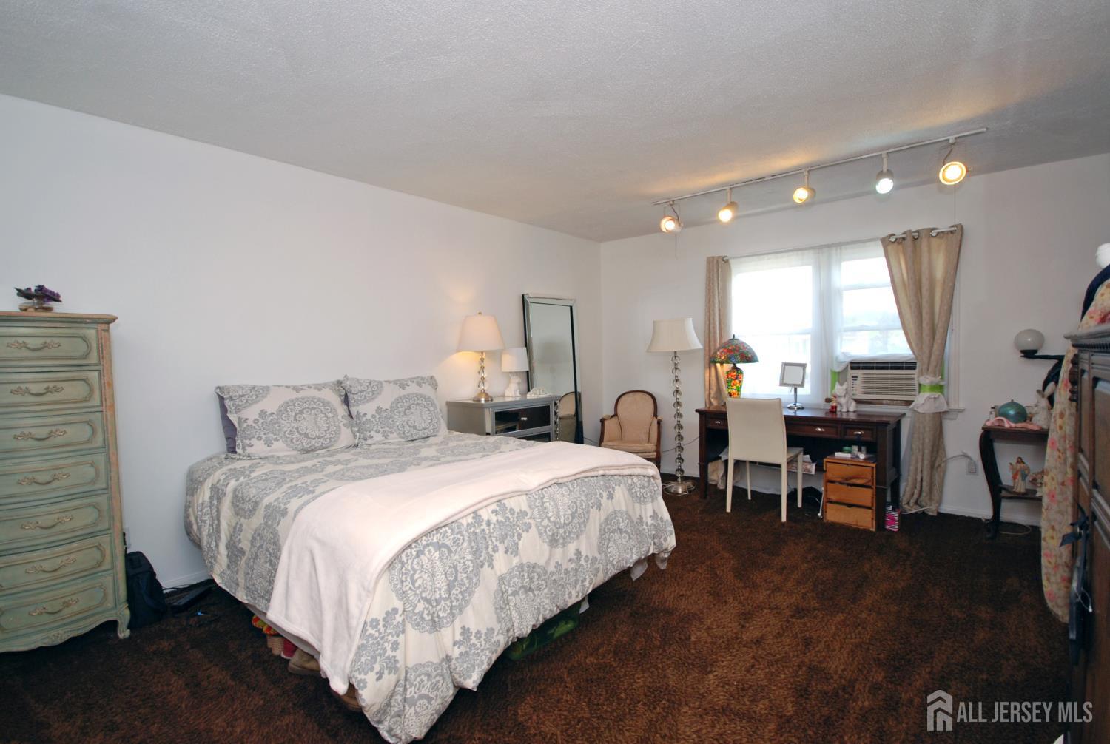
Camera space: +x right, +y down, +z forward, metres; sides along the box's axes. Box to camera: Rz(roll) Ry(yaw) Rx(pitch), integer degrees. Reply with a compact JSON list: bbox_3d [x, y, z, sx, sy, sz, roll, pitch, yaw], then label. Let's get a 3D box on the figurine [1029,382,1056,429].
[{"bbox_3d":[3.100,0.210,2.920,0.135,0.290,0.120,-2,3,6],"label":"figurine"}]

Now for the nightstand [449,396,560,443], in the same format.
[{"bbox_3d":[-0.432,0.667,4.231,0.505,0.870,0.920,1,4,42],"label":"nightstand"}]

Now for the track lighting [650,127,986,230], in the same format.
[{"bbox_3d":[1.550,-1.209,3.097,1.960,0.250,0.190,0,4,37],"label":"track lighting"}]

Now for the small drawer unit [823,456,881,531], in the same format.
[{"bbox_3d":[2.186,0.854,3.389,0.315,0.463,0.310,1,4,42],"label":"small drawer unit"}]

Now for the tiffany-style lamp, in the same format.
[{"bbox_3d":[1.566,-0.003,4.030,0.385,0.618,0.385,1,4,42],"label":"tiffany-style lamp"}]

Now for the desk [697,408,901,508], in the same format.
[{"bbox_3d":[1.885,0.681,3.687,1.347,0.750,0.540,1,4,41],"label":"desk"}]

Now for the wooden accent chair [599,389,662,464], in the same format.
[{"bbox_3d":[0.752,0.612,4.454,0.560,0.880,0.580,-1,3,17],"label":"wooden accent chair"}]

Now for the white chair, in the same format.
[{"bbox_3d":[1.597,0.626,3.554,0.440,0.895,0.477,1,4,40],"label":"white chair"}]

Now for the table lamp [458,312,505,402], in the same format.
[{"bbox_3d":[-0.631,-0.133,4.008,0.385,0.765,0.385,-1,3,0],"label":"table lamp"}]

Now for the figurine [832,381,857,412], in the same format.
[{"bbox_3d":[2.231,0.187,3.554,0.150,0.230,0.120,-4,4,-33],"label":"figurine"}]

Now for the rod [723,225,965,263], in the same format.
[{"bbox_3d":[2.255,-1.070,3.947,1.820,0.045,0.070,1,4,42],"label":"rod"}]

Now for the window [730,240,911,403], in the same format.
[{"bbox_3d":[2.198,-0.383,3.804,1.567,1.280,0.120,0,4,37],"label":"window"}]

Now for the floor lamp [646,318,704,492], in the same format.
[{"bbox_3d":[1.103,0.294,4.199,0.420,1.549,0.270,1,4,42],"label":"floor lamp"}]

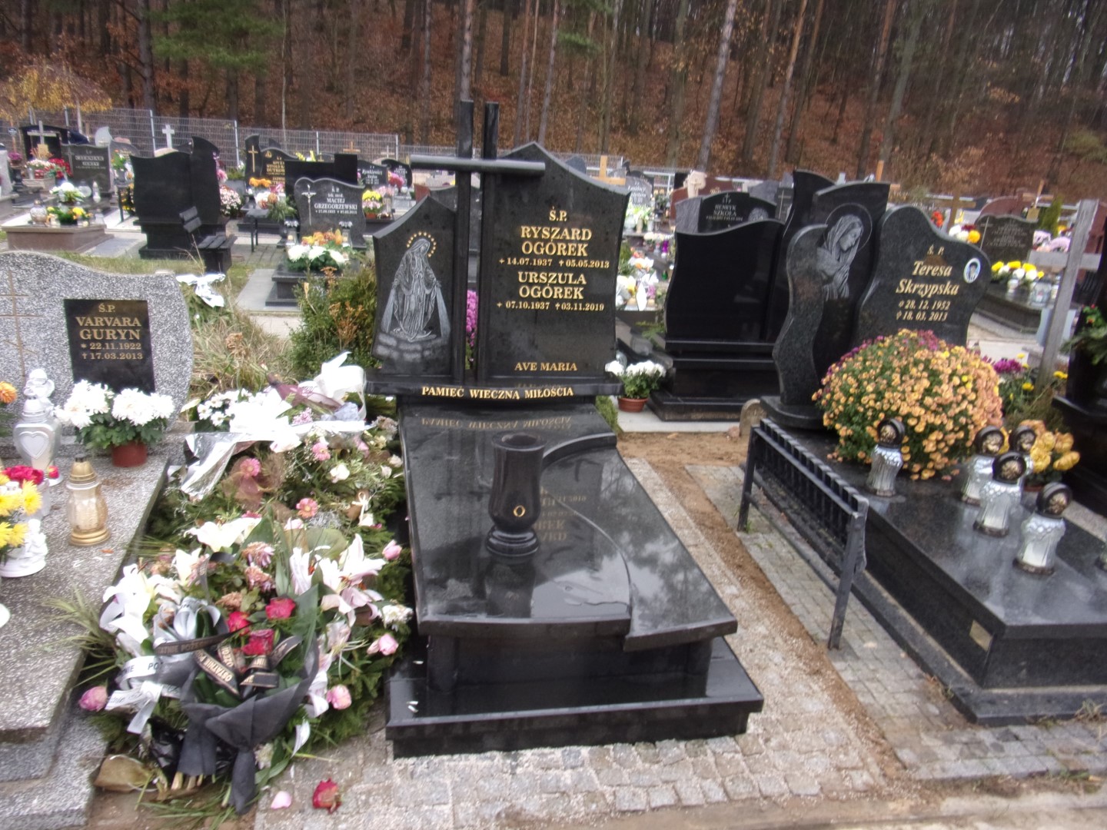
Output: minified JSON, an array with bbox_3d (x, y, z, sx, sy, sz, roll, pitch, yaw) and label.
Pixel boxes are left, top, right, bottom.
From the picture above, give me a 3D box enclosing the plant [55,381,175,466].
[{"bbox_3d":[-1.807,0.036,3.178,0.436,0.355,0.370,0,18,-12],"label":"plant"}]

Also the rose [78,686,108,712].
[{"bbox_3d":[-1.052,0.649,1.756,0.060,0.057,0.060,0,19,-12],"label":"rose"}]

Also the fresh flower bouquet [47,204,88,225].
[{"bbox_3d":[-6.036,-2.492,9.532,0.400,0.240,0.300,-2,19,-19],"label":"fresh flower bouquet"}]

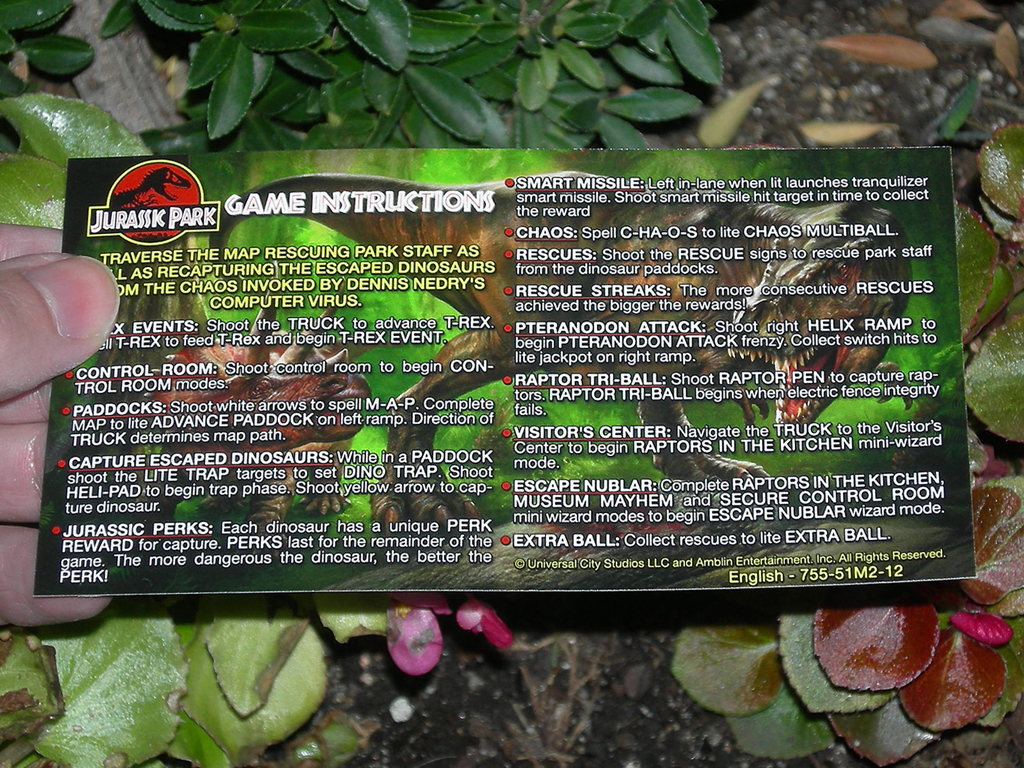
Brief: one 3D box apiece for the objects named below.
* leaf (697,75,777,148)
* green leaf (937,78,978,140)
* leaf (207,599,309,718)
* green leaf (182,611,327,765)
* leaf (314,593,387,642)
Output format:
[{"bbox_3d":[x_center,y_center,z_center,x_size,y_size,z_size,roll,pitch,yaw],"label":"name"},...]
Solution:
[{"bbox_3d":[0.049,-0.060,0.550,0.009,0.005,0.025,36,65,20],"label":"leaf"},{"bbox_3d":[0.097,-0.059,0.545,0.005,0.004,0.017,24,60,7],"label":"green leaf"},{"bbox_3d":[-0.046,0.047,0.455,0.021,0.007,0.028,13,73,1],"label":"leaf"},{"bbox_3d":[-0.047,0.054,0.466,0.028,0.008,0.035,3,72,-5],"label":"green leaf"},{"bbox_3d":[-0.028,0.038,0.440,0.017,0.006,0.016,-1,69,0],"label":"leaf"}]

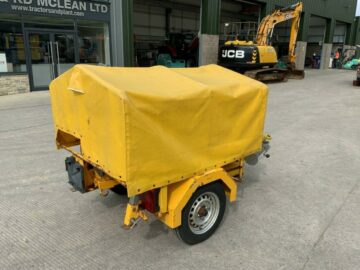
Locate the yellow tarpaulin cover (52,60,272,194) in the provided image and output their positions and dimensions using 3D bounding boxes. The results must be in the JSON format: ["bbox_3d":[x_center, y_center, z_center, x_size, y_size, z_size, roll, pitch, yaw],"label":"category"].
[{"bbox_3d":[-0.195,-0.226,2.755,1.450,0.809,1.305,-11,18,-39],"label":"yellow tarpaulin cover"}]

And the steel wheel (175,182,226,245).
[{"bbox_3d":[0.163,0.629,2.522,0.580,0.580,0.155,-11,18,-39],"label":"steel wheel"}]

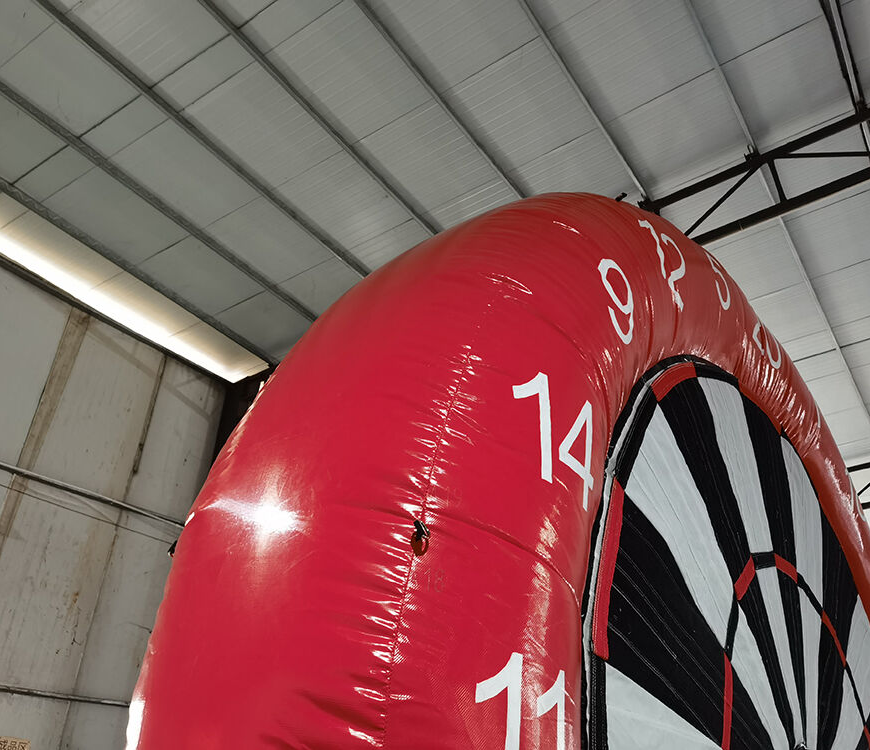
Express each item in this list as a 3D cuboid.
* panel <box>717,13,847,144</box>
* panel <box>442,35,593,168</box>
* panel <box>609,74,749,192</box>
[{"bbox_3d":[2.607,-2.139,5.759,0.736,0.050,0.964,-20,-36,28],"label":"panel"},{"bbox_3d":[0.653,-2.015,5.908,0.860,0.050,0.969,-20,-36,28],"label":"panel"},{"bbox_3d":[1.932,-1.885,6.158,0.864,0.050,0.959,-20,-36,28],"label":"panel"}]

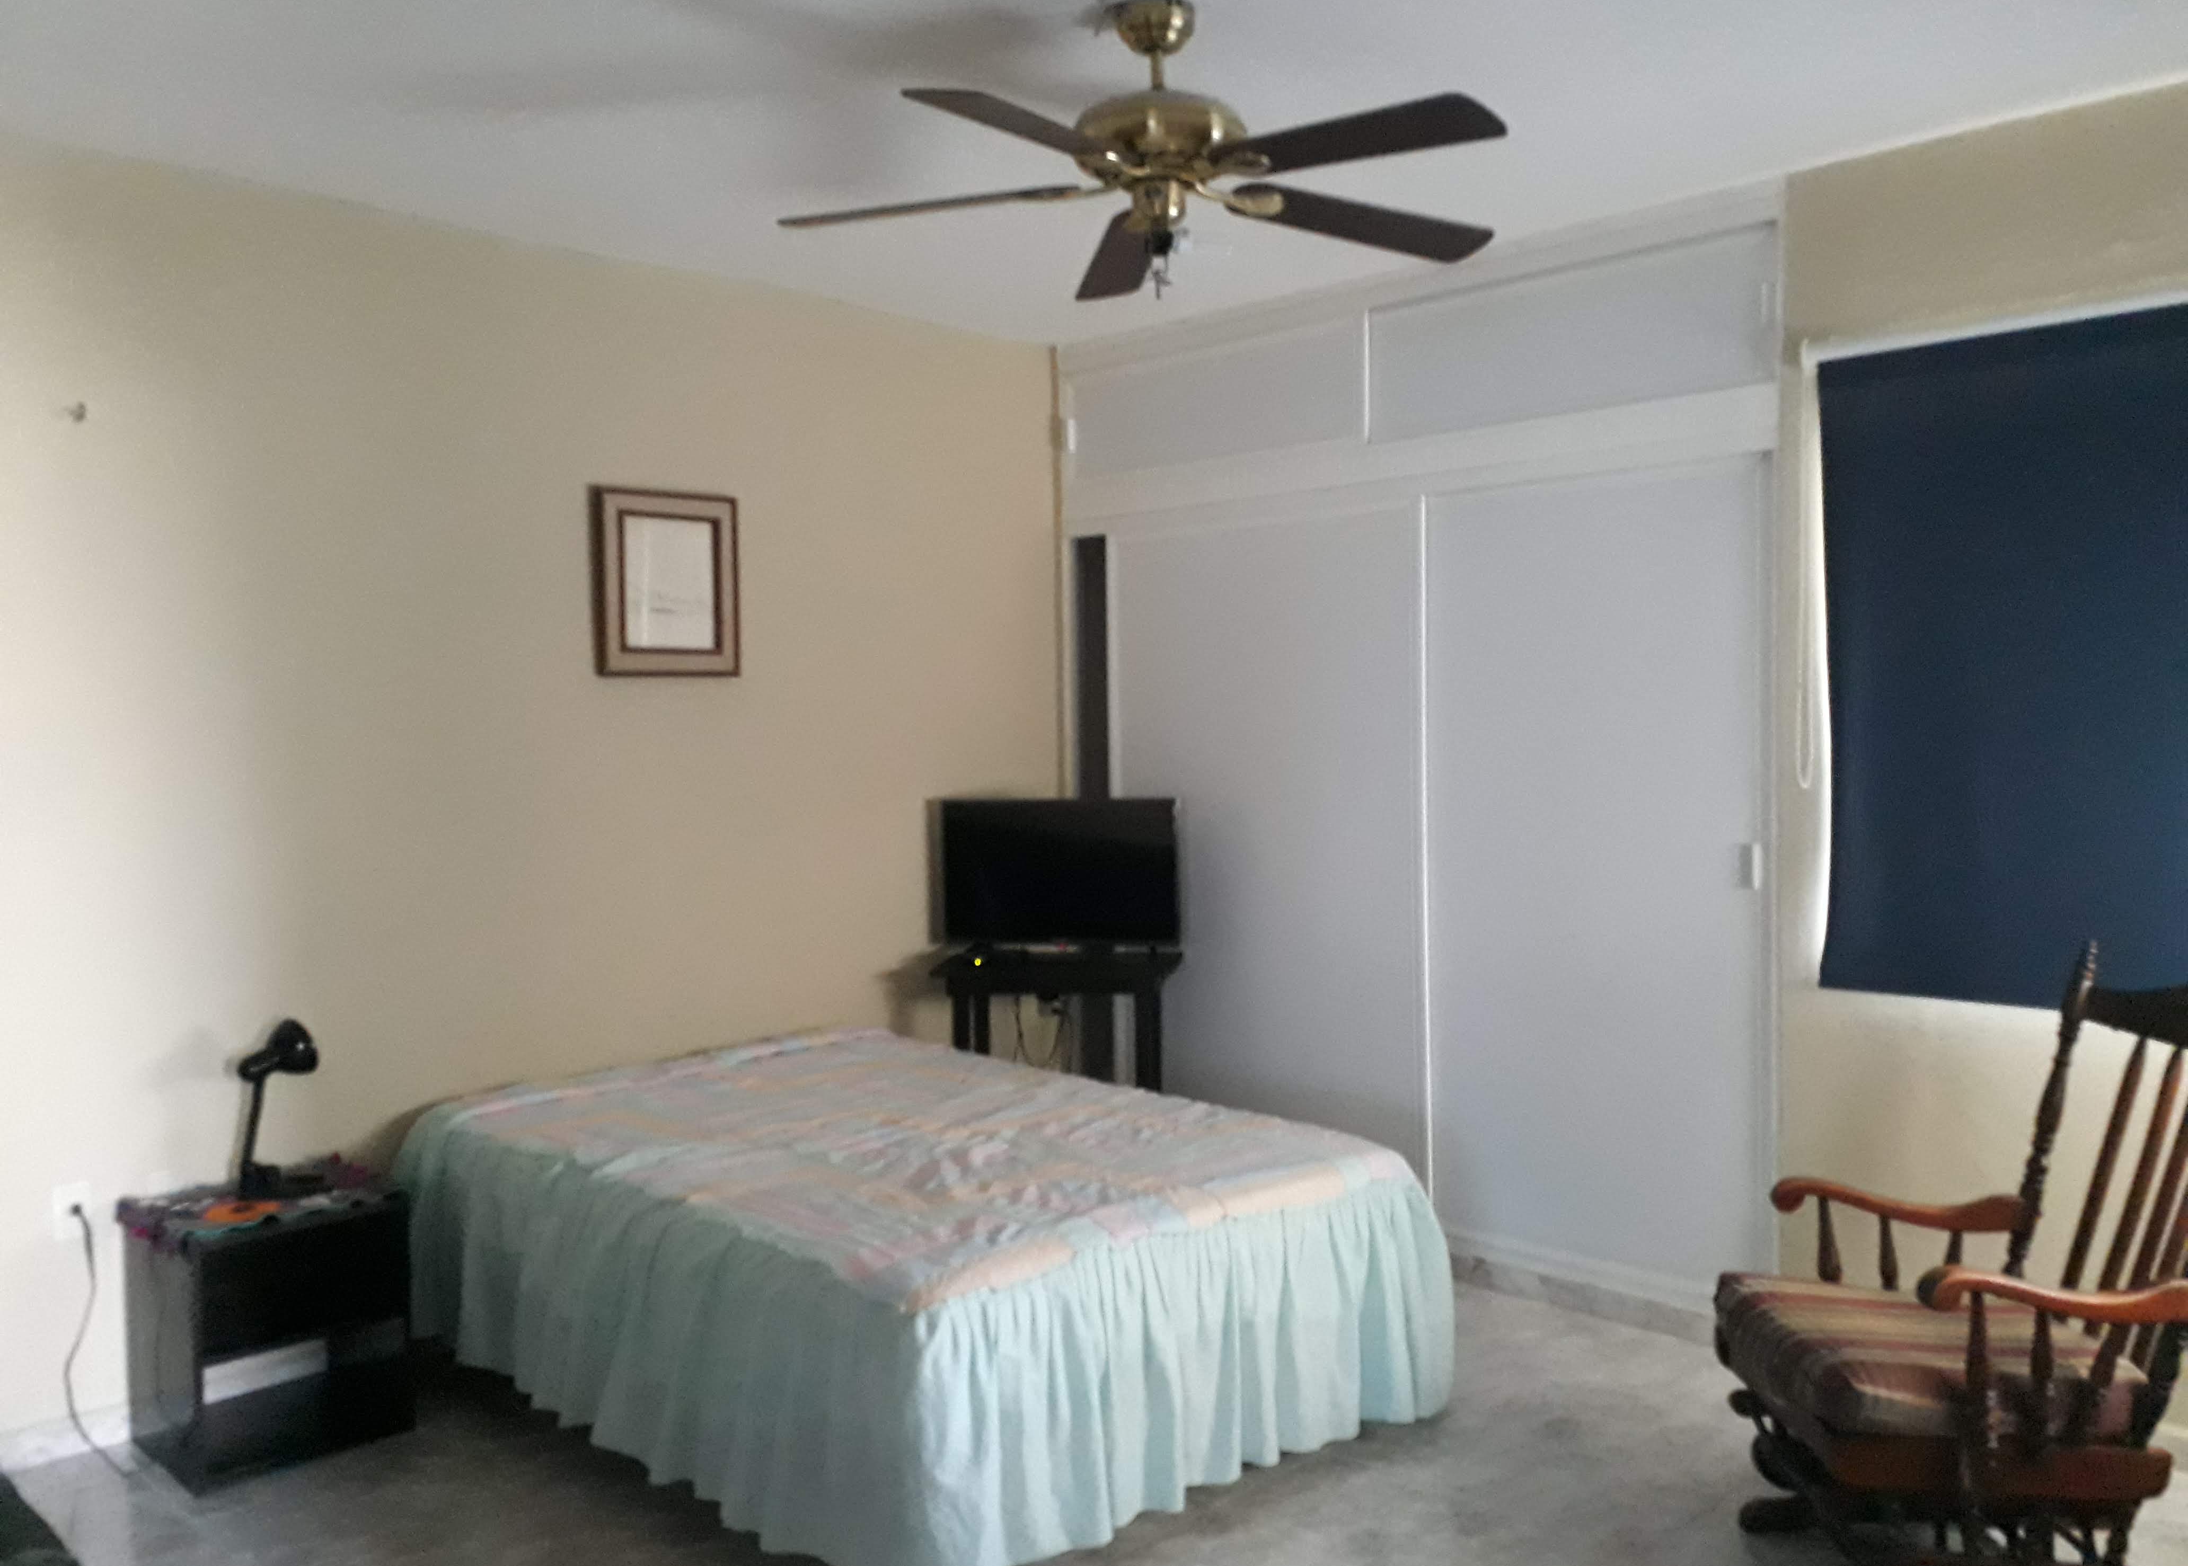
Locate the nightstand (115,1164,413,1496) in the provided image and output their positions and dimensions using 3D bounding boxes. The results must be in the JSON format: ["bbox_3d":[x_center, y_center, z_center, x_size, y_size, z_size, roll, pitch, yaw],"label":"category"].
[{"bbox_3d":[-1.800,1.165,3.736,0.444,0.529,0.403,-3,4,-45],"label":"nightstand"}]

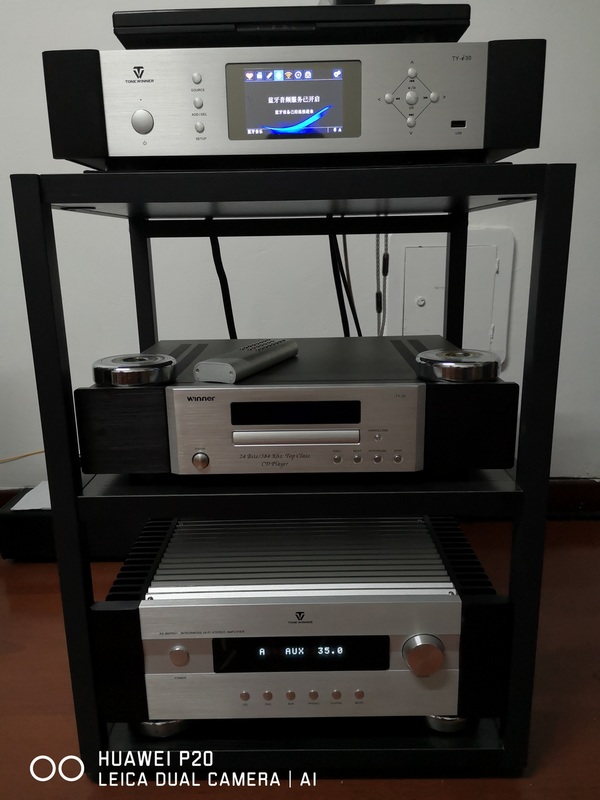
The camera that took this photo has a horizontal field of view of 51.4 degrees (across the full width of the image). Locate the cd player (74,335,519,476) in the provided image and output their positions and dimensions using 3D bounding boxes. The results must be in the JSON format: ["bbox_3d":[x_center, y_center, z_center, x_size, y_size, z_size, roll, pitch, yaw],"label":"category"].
[{"bbox_3d":[-0.002,-0.006,0.767,0.430,0.096,0.323,-1,14,1],"label":"cd player"}]

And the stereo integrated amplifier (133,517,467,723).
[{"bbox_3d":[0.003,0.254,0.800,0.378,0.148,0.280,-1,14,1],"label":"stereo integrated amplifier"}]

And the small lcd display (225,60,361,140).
[{"bbox_3d":[-0.005,-0.261,0.546,0.115,0.061,0.015,-1,14,1],"label":"small lcd display"}]

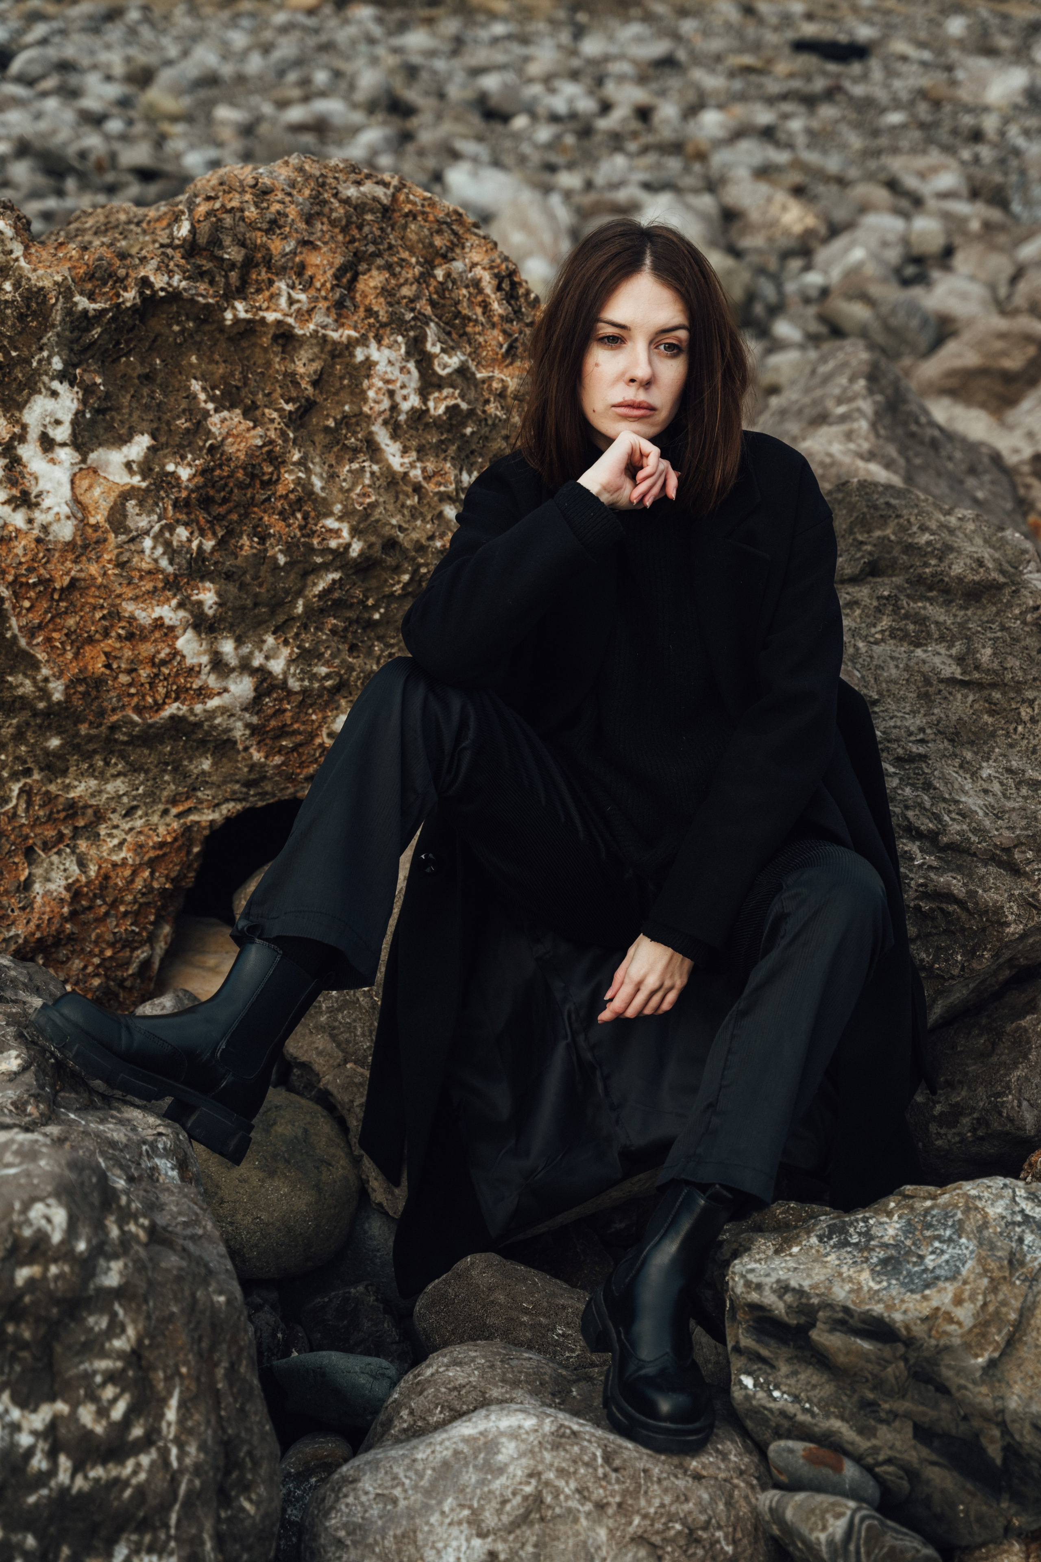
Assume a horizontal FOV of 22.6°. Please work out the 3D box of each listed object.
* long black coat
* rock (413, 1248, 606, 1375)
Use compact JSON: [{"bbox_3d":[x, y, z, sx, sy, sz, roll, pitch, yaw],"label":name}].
[{"bbox_3d":[0.139,0.069,2.910,0.620,0.890,0.600,1,13,3],"label":"long black coat"},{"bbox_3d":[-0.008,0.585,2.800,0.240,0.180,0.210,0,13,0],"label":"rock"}]

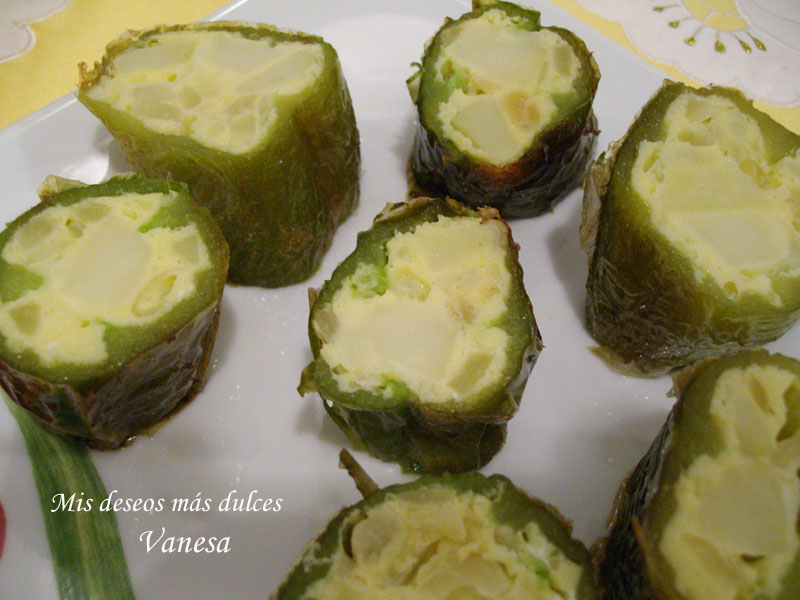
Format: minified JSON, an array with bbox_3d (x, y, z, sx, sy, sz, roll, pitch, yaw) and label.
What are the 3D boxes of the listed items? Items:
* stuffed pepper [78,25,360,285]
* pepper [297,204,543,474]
[{"bbox_3d":[-0.043,-0.036,0.211,0.061,0.046,0.050,-8,52,-6],"label":"stuffed pepper"},{"bbox_3d":[0.006,0.010,0.215,0.055,0.037,0.059,0,55,0],"label":"pepper"}]

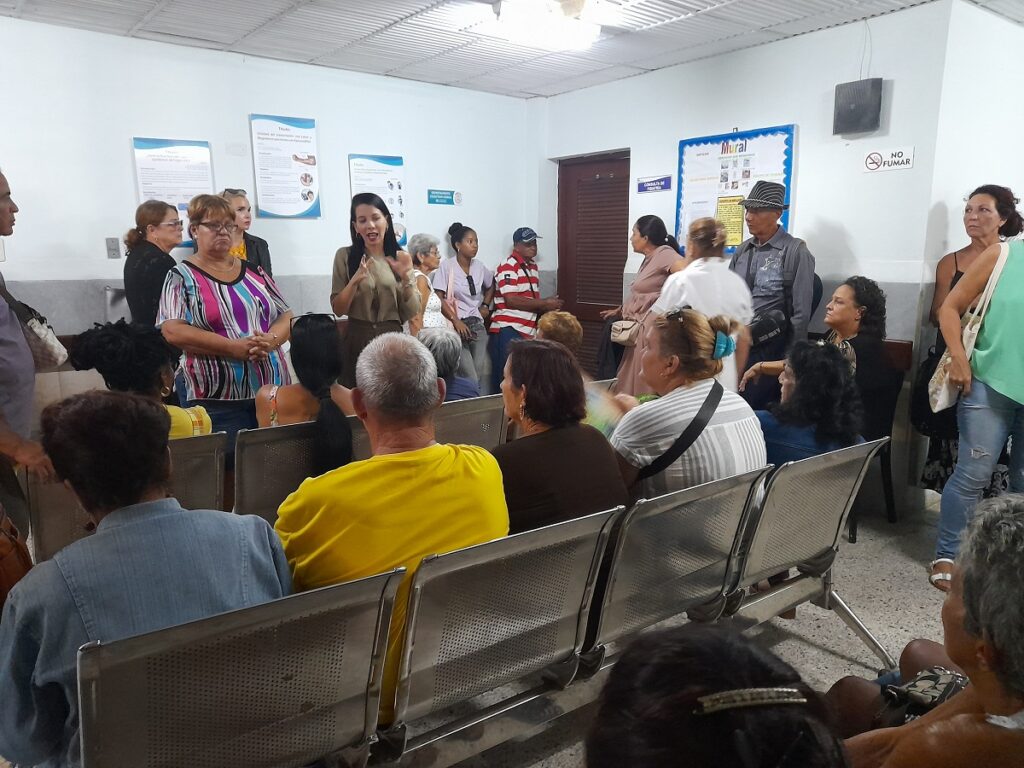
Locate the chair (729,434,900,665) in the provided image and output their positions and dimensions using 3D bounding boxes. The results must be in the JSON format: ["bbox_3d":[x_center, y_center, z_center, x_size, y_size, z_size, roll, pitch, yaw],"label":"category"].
[{"bbox_3d":[0.850,0.551,2.542,0.540,0.793,0.620,-7,12,-34],"label":"chair"}]

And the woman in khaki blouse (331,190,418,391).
[{"bbox_3d":[-0.637,-0.081,3.544,0.430,1.625,0.360,-3,11,-17],"label":"woman in khaki blouse"}]

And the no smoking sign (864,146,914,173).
[{"bbox_3d":[1.988,-1.183,3.903,0.010,0.106,0.260,-7,13,-36],"label":"no smoking sign"}]

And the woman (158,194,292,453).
[{"bbox_3d":[-1.202,-0.007,3.221,0.540,1.589,0.370,-5,11,-27],"label":"woman"}]

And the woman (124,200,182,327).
[{"bbox_3d":[-1.766,-0.100,3.793,0.360,1.627,0.480,-4,11,-20],"label":"woman"}]

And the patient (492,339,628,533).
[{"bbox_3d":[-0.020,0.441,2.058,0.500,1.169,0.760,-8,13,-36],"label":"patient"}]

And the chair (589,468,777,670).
[{"bbox_3d":[0.371,0.609,2.215,0.540,0.793,0.620,-7,12,-34],"label":"chair"}]

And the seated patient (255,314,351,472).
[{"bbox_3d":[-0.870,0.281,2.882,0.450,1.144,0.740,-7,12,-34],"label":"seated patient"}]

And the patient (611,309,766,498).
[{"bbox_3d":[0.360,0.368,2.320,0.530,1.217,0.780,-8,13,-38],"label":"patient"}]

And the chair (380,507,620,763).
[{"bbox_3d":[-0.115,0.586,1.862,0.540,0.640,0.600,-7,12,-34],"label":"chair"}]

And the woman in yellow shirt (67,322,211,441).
[{"bbox_3d":[-1.358,0.333,2.727,0.480,1.165,0.760,-4,11,-20],"label":"woman in yellow shirt"}]

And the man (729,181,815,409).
[{"bbox_3d":[1.283,-0.169,3.852,0.310,1.715,0.450,-9,14,-41],"label":"man"}]

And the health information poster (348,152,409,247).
[{"bbox_3d":[-0.916,-1.263,5.099,0.410,0.600,0.010,-7,13,-36],"label":"health information poster"}]

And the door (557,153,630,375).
[{"bbox_3d":[0.632,-0.655,5.667,0.050,2.068,0.840,-8,13,-37],"label":"door"}]

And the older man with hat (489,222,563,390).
[{"bbox_3d":[0.096,-0.355,5.437,0.480,1.558,0.470,5,11,25],"label":"older man with hat"}]

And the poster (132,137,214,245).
[{"bbox_3d":[-1.891,-1.075,4.182,0.400,0.590,0.020,-8,13,-38],"label":"poster"}]

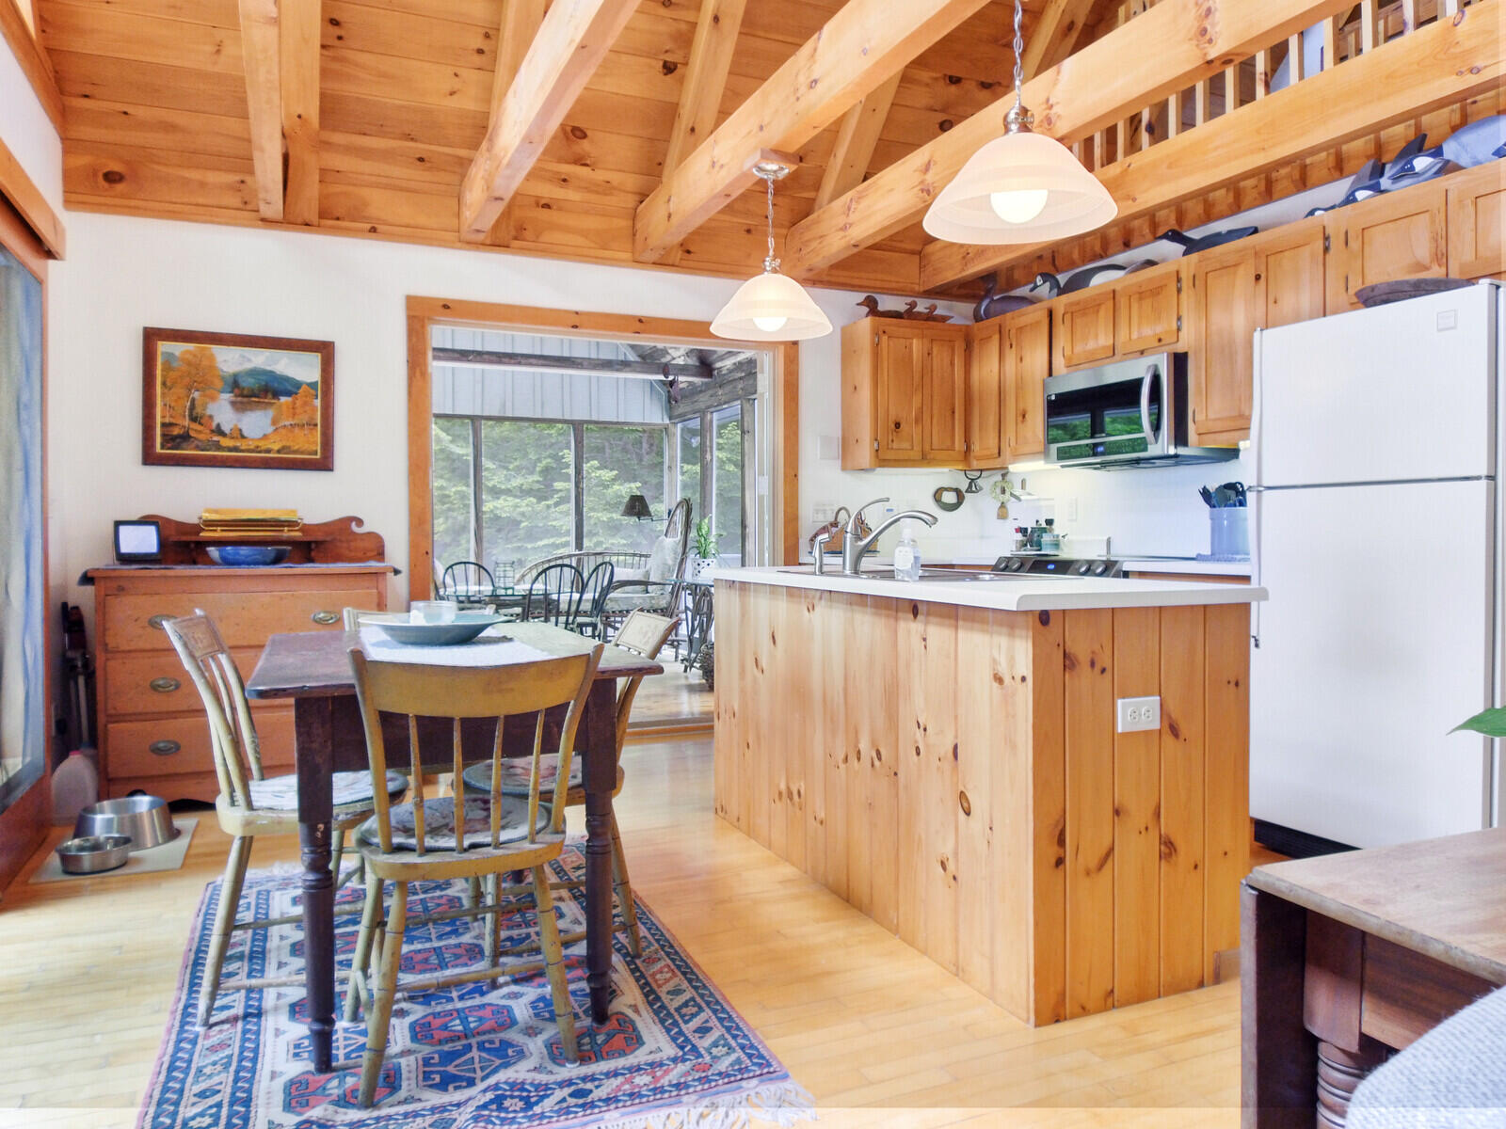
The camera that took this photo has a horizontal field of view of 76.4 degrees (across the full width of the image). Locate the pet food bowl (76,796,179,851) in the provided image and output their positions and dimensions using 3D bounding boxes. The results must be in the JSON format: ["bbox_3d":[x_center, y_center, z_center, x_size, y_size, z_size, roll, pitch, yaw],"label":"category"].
[{"bbox_3d":[-2.119,0.873,3.242,0.295,0.113,0.295,-1,1,-24],"label":"pet food bowl"}]

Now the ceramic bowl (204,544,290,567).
[{"bbox_3d":[-2.027,-0.033,3.857,0.300,0.073,0.300,-1,1,-24],"label":"ceramic bowl"}]

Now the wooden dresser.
[{"bbox_3d":[-2.026,0.459,3.896,1.030,0.910,0.450,-1,1,-24],"label":"wooden dresser"}]

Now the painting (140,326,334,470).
[{"bbox_3d":[-2.180,-0.698,4.084,0.725,0.570,0.035,-1,2,-25],"label":"painting"}]

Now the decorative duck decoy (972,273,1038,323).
[{"bbox_3d":[1.387,-1.470,5.210,0.170,0.290,0.540,-1,2,-25],"label":"decorative duck decoy"}]

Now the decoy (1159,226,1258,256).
[{"bbox_3d":[1.919,-1.372,4.037,0.150,0.175,0.490,-1,2,-25],"label":"decoy"}]

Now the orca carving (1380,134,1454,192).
[{"bbox_3d":[2.229,-1.332,3.203,0.130,0.205,0.300,-1,1,-24],"label":"orca carving"}]

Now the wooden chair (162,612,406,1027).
[{"bbox_3d":[-1.073,0.549,2.249,0.490,0.850,0.440,-1,2,-20],"label":"wooden chair"}]

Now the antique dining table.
[{"bbox_3d":[-0.747,0.573,2.292,0.755,0.752,1.065,-1,1,-24],"label":"antique dining table"}]

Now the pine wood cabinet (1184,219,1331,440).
[{"bbox_3d":[2.104,-0.887,3.827,0.330,0.785,0.605,-1,2,-25],"label":"pine wood cabinet"}]

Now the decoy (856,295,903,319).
[{"bbox_3d":[0.698,-1.349,5.099,0.310,0.152,0.115,-1,1,-24],"label":"decoy"}]

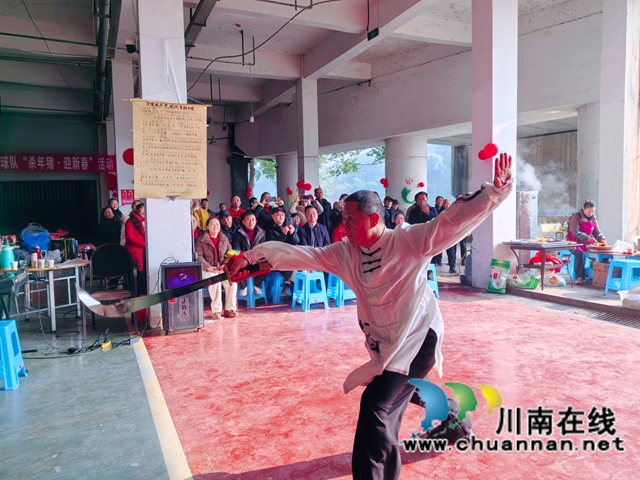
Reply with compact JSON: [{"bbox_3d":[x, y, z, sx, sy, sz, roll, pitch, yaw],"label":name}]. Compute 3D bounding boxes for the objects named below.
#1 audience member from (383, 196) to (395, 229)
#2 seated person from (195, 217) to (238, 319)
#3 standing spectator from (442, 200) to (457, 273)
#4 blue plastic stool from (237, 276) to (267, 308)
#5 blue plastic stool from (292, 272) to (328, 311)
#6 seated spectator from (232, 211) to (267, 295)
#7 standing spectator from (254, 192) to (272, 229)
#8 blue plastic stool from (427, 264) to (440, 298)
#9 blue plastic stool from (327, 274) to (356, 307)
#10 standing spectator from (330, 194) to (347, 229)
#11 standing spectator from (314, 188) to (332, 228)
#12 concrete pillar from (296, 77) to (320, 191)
[{"bbox_3d":[1.391,-0.138,10.212,0.480,1.560,0.320,-1,3,8],"label":"audience member"},{"bbox_3d":[-1.355,0.335,6.600,0.540,1.250,0.750,-1,3,-9],"label":"seated person"},{"bbox_3d":[2.698,-0.105,10.400,0.430,1.560,0.340,0,3,13],"label":"standing spectator"},{"bbox_3d":[-0.957,0.679,7.080,0.350,0.495,0.350,-3,4,-37],"label":"blue plastic stool"},{"bbox_3d":[-0.129,0.682,6.800,0.350,0.495,0.350,-3,4,-30],"label":"blue plastic stool"},{"bbox_3d":[-0.961,0.213,6.904,0.520,1.220,0.660,-2,3,-10],"label":"seated spectator"},{"bbox_3d":[-0.940,-0.010,8.614,0.540,1.580,0.420,-2,3,-8],"label":"standing spectator"},{"bbox_3d":[1.504,0.588,7.220,0.350,0.465,0.340,-3,4,-24],"label":"blue plastic stool"},{"bbox_3d":[0.344,0.663,7.000,0.350,0.495,0.350,-3,4,-30],"label":"blue plastic stool"},{"bbox_3d":[0.384,-0.047,8.914,0.510,1.570,0.380,-1,3,0],"label":"standing spectator"},{"bbox_3d":[0.018,-0.096,9.010,0.500,1.670,0.330,-2,3,-8],"label":"standing spectator"},{"bbox_3d":[-0.378,-2.202,15.100,0.500,5.300,0.500,-2,4,-24],"label":"concrete pillar"}]

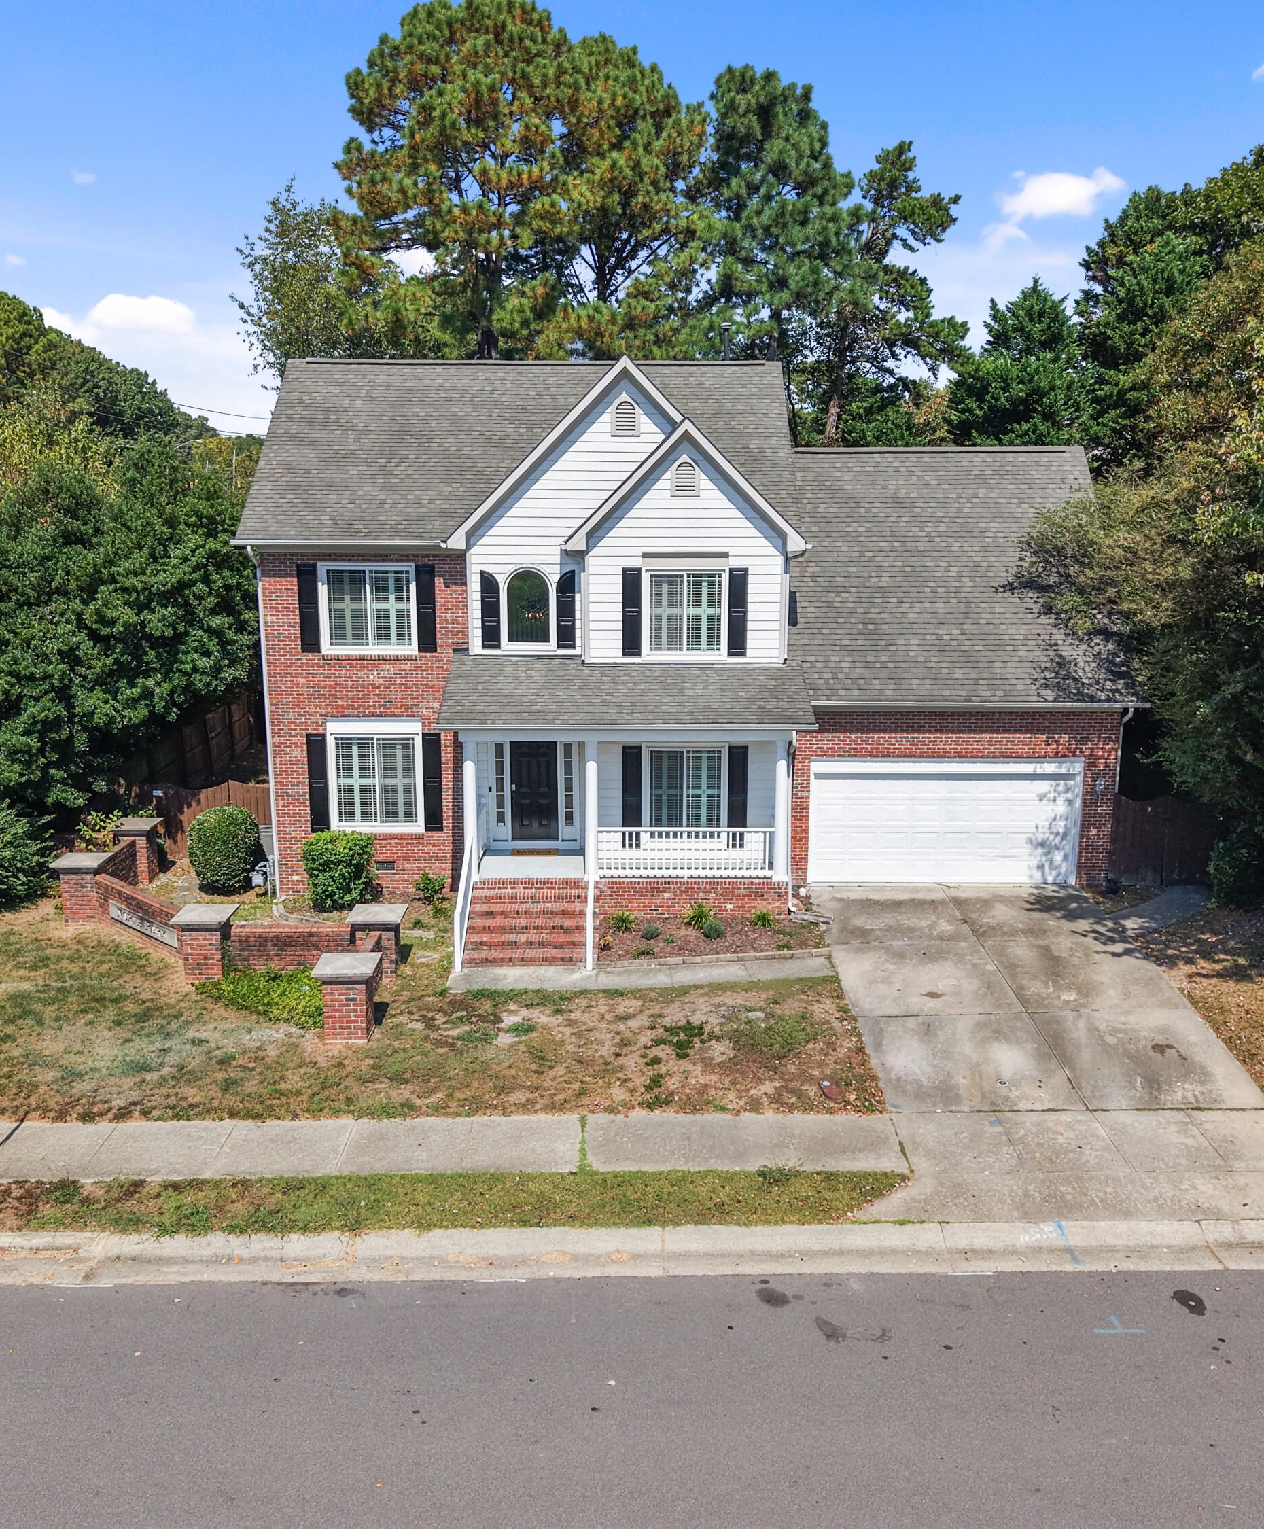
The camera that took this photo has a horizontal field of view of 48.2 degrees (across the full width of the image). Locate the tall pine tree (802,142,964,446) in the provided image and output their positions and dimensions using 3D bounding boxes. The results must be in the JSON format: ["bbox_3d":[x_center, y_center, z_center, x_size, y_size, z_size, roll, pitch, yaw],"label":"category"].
[{"bbox_3d":[7.925,-10.543,44.776,5.150,17.000,5.200,0,13,0],"label":"tall pine tree"}]

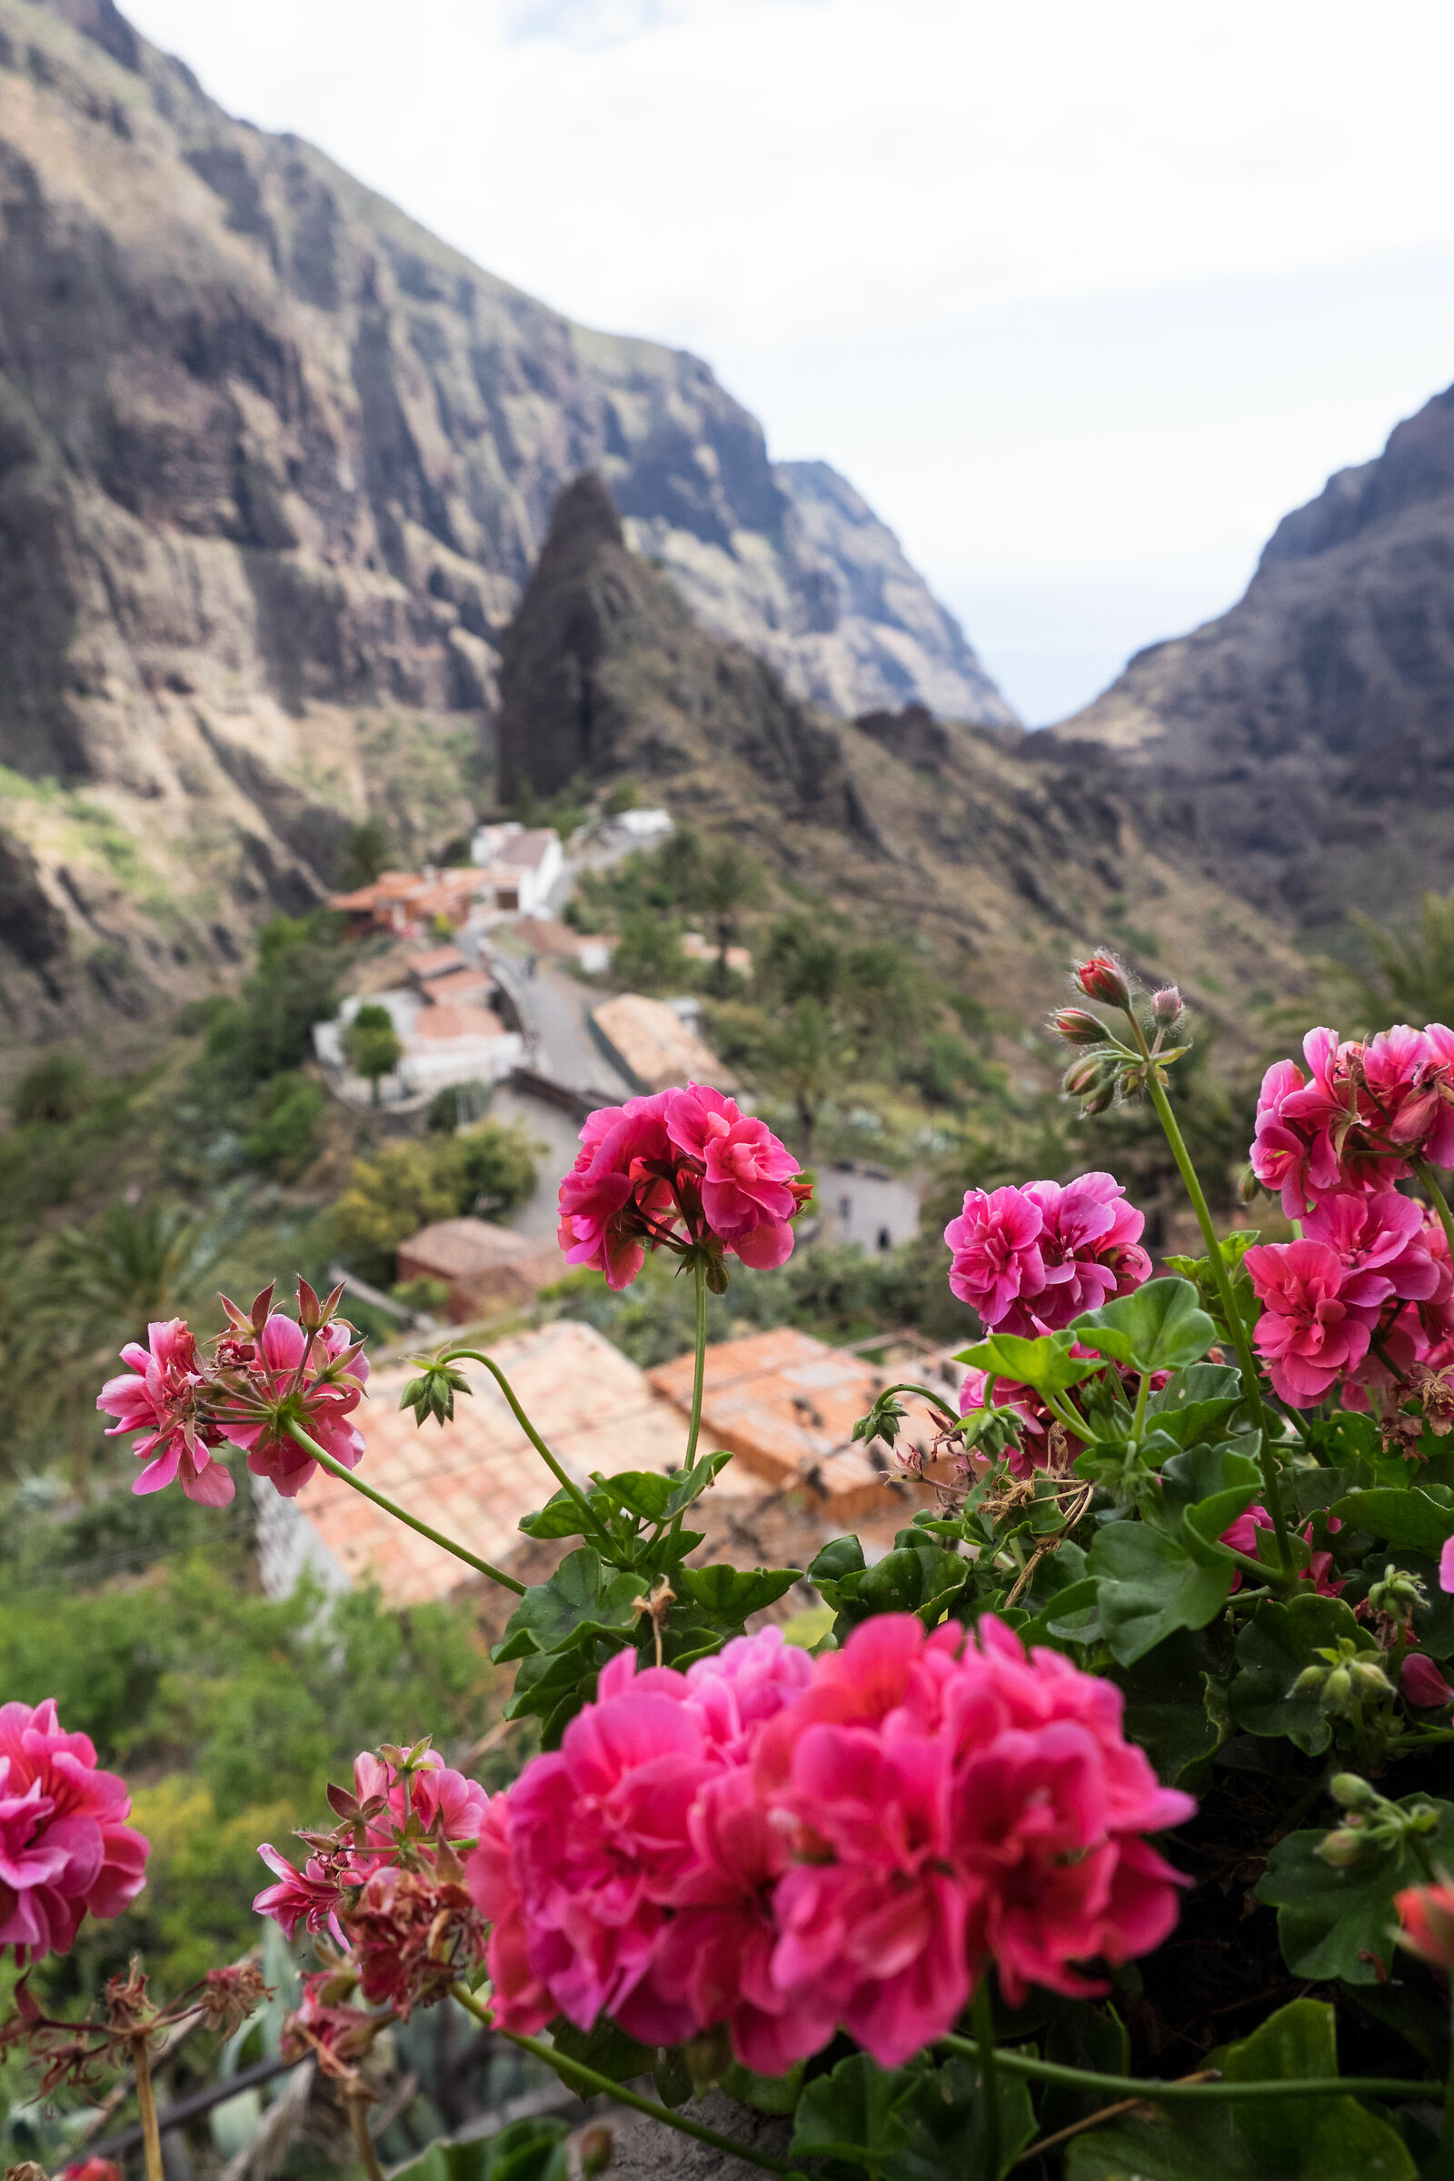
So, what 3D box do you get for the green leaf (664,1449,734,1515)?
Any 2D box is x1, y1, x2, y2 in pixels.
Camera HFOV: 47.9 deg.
[{"bbox_3d":[-0.008,0.113,0.470,0.020,0.018,0.018,0,18,0],"label":"green leaf"}]

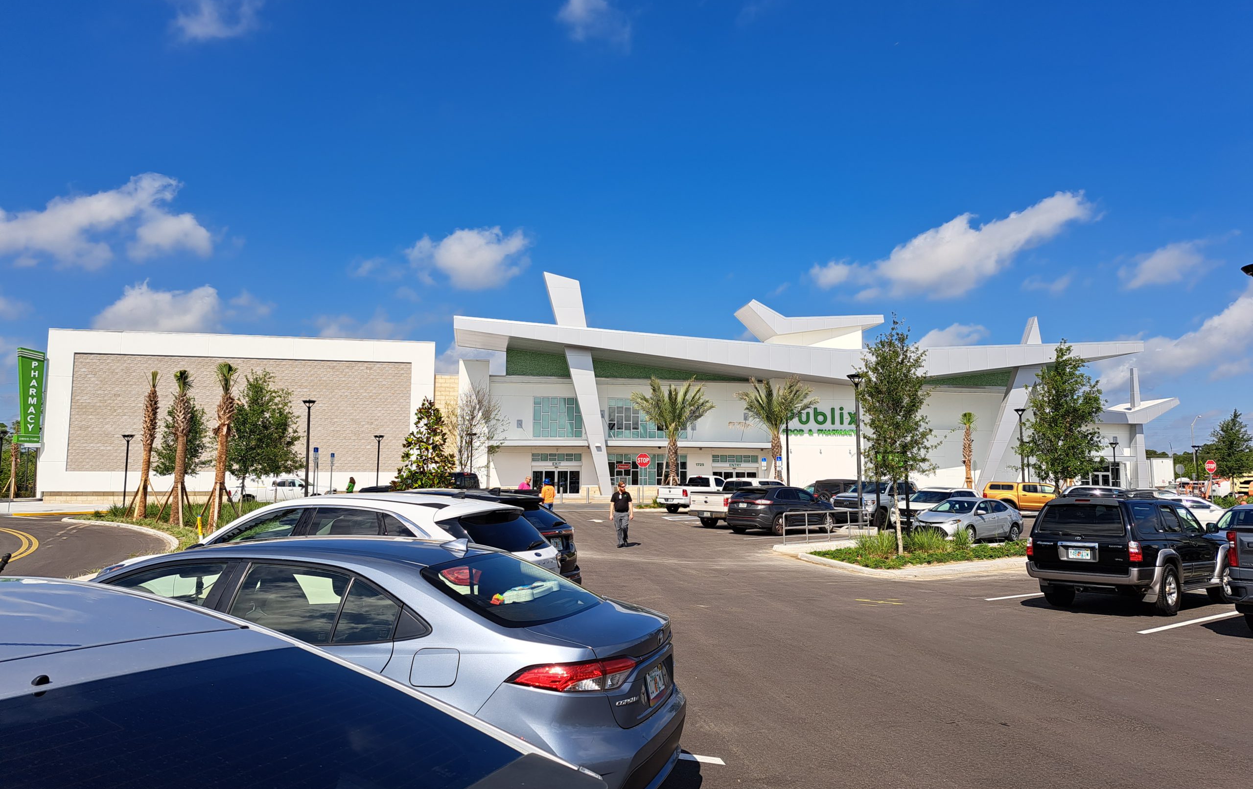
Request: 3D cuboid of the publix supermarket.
[{"bbox_3d":[0.194,1.863,87.837,86.200,16.850,50.000,1,-6,-11],"label":"publix supermarket"}]

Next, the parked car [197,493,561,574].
[{"bbox_3d":[-2.961,1.801,8.645,4.770,1.685,1.890,-2,-6,20],"label":"parked car"}]

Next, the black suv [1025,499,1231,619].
[{"bbox_3d":[8.713,2.653,14.755,4.660,1.760,1.780,5,-8,-39],"label":"black suv"}]

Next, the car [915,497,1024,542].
[{"bbox_3d":[11.489,4.211,29.172,4.640,1.455,1.776,5,-8,-38],"label":"car"}]

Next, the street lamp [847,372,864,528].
[{"bbox_3d":[9.068,2.171,33.962,0.630,6.115,0.630,1,-6,-11],"label":"street lamp"}]

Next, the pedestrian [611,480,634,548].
[{"bbox_3d":[-0.102,3.105,22.700,0.580,1.762,0.420,0,-6,0],"label":"pedestrian"}]

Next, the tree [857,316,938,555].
[{"bbox_3d":[6.414,0.942,20.514,1.850,5.643,1.850,-2,-6,17],"label":"tree"}]

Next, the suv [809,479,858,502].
[{"bbox_3d":[13.185,5.930,50.661,4.600,1.830,1.870,5,-8,-37],"label":"suv"}]

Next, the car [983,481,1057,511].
[{"bbox_3d":[21.785,5.672,46.668,5.350,1.830,1.870,-2,-6,17],"label":"car"}]

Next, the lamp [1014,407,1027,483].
[{"bbox_3d":[21.931,3.567,48.392,0.650,5.740,0.650,-3,-7,24],"label":"lamp"}]

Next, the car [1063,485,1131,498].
[{"bbox_3d":[22.945,5.224,41.180,4.750,1.720,1.870,-2,-6,21],"label":"car"}]

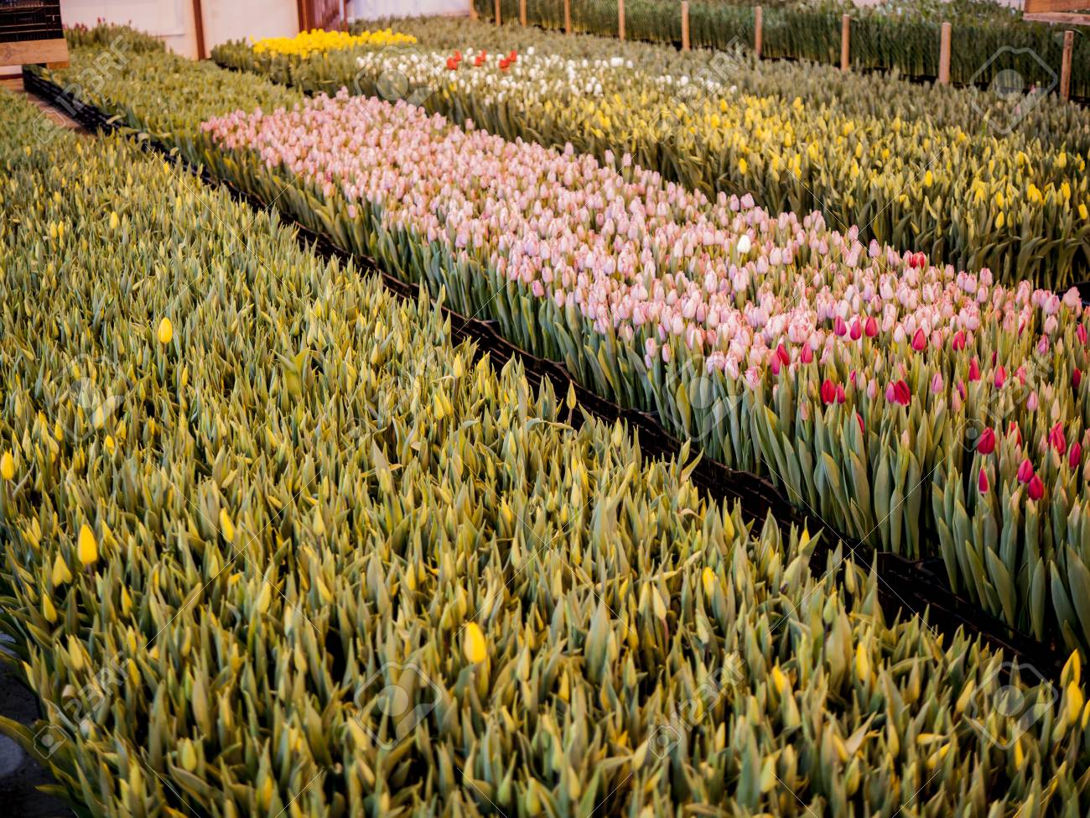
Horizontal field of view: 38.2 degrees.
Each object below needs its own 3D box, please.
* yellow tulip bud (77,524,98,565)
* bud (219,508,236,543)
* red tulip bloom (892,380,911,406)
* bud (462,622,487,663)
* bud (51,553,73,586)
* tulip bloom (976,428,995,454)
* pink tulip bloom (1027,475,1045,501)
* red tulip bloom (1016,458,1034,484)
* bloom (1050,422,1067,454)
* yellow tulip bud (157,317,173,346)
[{"bbox_3d":[-0.761,0.225,2.620,0.034,0.068,0.034,-6,18,-17],"label":"yellow tulip bud"},{"bbox_3d":[-0.562,0.204,2.779,0.022,0.060,0.022,-13,17,-12],"label":"bud"},{"bbox_3d":[0.856,-0.038,3.780,0.041,0.060,0.041,3,18,13],"label":"red tulip bloom"},{"bbox_3d":[-0.101,0.336,2.262,0.032,0.060,0.032,-6,17,-3],"label":"bud"},{"bbox_3d":[-0.782,0.261,2.550,0.034,0.054,0.034,-6,18,-18],"label":"bud"},{"bbox_3d":[0.907,0.067,3.239,0.034,0.054,0.034,9,18,16],"label":"tulip bloom"},{"bbox_3d":[0.988,0.159,3.170,0.033,0.052,0.033,5,18,17],"label":"pink tulip bloom"},{"bbox_3d":[0.995,0.129,3.260,0.034,0.053,0.034,5,18,17],"label":"red tulip bloom"},{"bbox_3d":[1.121,0.063,3.440,0.036,0.067,0.036,5,18,18],"label":"bloom"},{"bbox_3d":[-0.954,-0.197,3.958,0.036,0.063,0.036,-2,18,-13],"label":"yellow tulip bud"}]

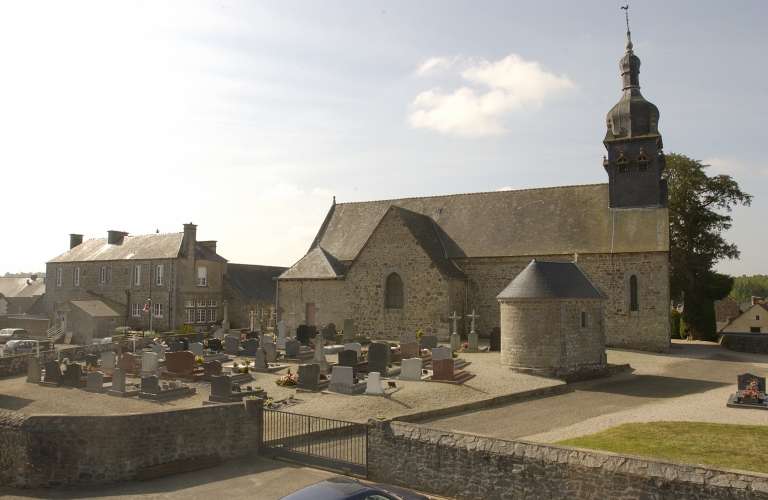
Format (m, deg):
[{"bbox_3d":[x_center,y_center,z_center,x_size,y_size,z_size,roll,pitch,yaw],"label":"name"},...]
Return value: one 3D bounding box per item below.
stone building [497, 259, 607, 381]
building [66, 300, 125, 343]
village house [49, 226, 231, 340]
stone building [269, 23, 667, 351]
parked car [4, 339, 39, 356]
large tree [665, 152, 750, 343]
[{"bbox_3d":[8.043,3.203,26.493,4.930,5.440,3.580,3,-5,-33],"label":"stone building"},{"bbox_3d":[-27.315,6.782,50.196,3.800,3.850,3.500,-2,-5,26],"label":"building"},{"bbox_3d":[-26.359,3.008,55.305,19.600,10.400,6.400,-2,-5,26],"label":"village house"},{"bbox_3d":[6.816,-4.361,41.280,26.620,22.310,14.470,-2,-4,26],"label":"stone building"},{"bbox_3d":[-32.725,8.965,48.000,1.670,1.500,3.900,-1,-4,12],"label":"parked car"},{"bbox_3d":[24.208,-0.268,40.500,7.800,14.200,7.800,0,-4,0],"label":"large tree"}]

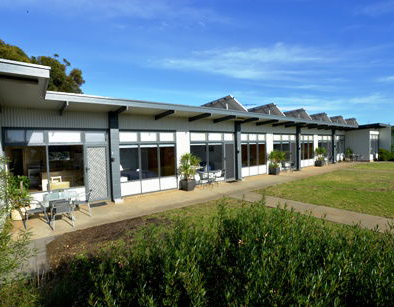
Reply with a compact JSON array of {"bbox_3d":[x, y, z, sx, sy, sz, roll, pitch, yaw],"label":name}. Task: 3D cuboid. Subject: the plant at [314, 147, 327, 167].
[{"bbox_3d":[10.483,0.263,18.379,1.000,1.620,1.000,-3,2,-38],"label":"plant"}]

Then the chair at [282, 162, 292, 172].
[{"bbox_3d":[6.068,0.887,14.838,0.600,0.820,0.560,-2,2,-20],"label":"chair"}]

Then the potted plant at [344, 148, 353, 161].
[{"bbox_3d":[15.440,0.164,22.220,0.850,1.300,0.850,-3,2,-38],"label":"potted plant"}]

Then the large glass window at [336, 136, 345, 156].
[{"bbox_3d":[14.509,-0.824,22.123,2.600,2.000,0.120,-3,2,-38],"label":"large glass window"}]

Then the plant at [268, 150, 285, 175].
[{"bbox_3d":[5.141,0.545,14.132,1.000,1.580,1.000,-3,2,-38],"label":"plant"}]

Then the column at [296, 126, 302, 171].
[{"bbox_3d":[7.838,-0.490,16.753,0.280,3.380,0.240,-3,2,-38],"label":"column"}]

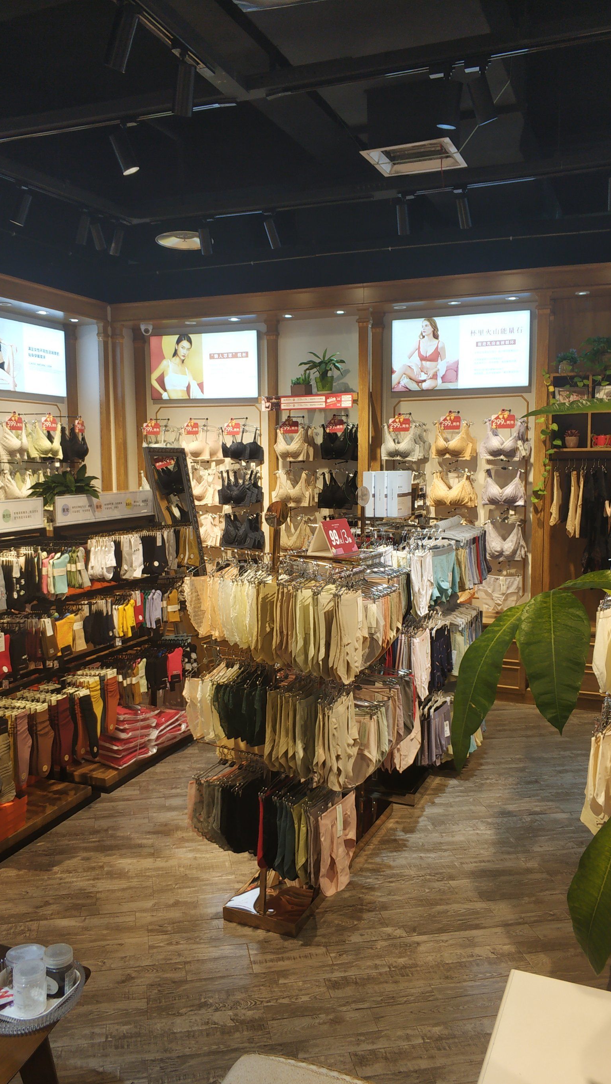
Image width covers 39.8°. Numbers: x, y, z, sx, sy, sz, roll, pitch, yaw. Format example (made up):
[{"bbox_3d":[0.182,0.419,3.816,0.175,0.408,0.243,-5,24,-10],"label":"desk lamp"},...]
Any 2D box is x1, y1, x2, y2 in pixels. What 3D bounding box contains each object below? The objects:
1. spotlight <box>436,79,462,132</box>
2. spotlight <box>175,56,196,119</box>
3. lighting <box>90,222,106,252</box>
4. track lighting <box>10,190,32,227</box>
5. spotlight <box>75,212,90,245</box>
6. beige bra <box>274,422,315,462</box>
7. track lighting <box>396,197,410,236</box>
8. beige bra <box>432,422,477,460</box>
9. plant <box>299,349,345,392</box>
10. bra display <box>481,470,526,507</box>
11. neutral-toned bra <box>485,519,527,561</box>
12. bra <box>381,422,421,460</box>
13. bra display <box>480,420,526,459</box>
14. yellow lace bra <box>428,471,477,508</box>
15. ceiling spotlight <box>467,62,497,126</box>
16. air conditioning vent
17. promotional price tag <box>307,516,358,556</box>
[{"bbox_3d":[0.571,-1.734,3.350,0.073,0.180,0.073,-3,19,-24],"label":"spotlight"},{"bbox_3d":[-0.459,-1.707,3.197,0.073,0.180,0.073,-2,34,-18],"label":"spotlight"},{"bbox_3d":[-1.316,-1.932,5.351,0.073,0.180,0.073,2,32,20],"label":"lighting"},{"bbox_3d":[-1.530,-1.796,4.541,0.105,0.185,0.080,2,7,21],"label":"track lighting"},{"bbox_3d":[-1.328,-1.862,5.033,0.065,0.175,0.085,-6,9,-43],"label":"spotlight"},{"bbox_3d":[-0.075,-0.721,6.092,0.265,0.265,0.180,2,7,21],"label":"beige bra"},{"bbox_3d":[0.585,-1.957,5.090,0.078,0.210,0.105,3,7,32],"label":"track lighting"},{"bbox_3d":[1.002,-0.692,5.724,0.265,0.250,0.140,2,6,22],"label":"beige bra"},{"bbox_3d":[0.121,-1.226,6.092,0.300,0.300,0.280,2,6,22],"label":"plant"},{"bbox_3d":[1.299,-0.356,5.555,0.270,0.255,0.150,2,7,21],"label":"bra display"},{"bbox_3d":[1.335,-0.014,5.612,0.265,0.270,0.170,2,7,21],"label":"neutral-toned bra"},{"bbox_3d":[0.635,-0.668,5.601,0.260,0.250,0.110,2,6,22],"label":"bra"},{"bbox_3d":[1.296,-0.674,5.532,0.270,0.250,0.160,2,7,21],"label":"bra display"},{"bbox_3d":[0.961,-0.349,5.521,0.300,0.235,0.120,2,6,22],"label":"yellow lace bra"},{"bbox_3d":[0.660,-1.672,3.161,0.095,0.210,0.085,-5,8,-39],"label":"ceiling spotlight"},{"bbox_3d":[0.561,-1.985,4.309,0.448,0.060,0.448,2,7,21],"label":"air conditioning vent"},{"bbox_3d":[0.102,-0.018,2.983,0.120,0.120,0.147,5,8,43],"label":"promotional price tag"}]

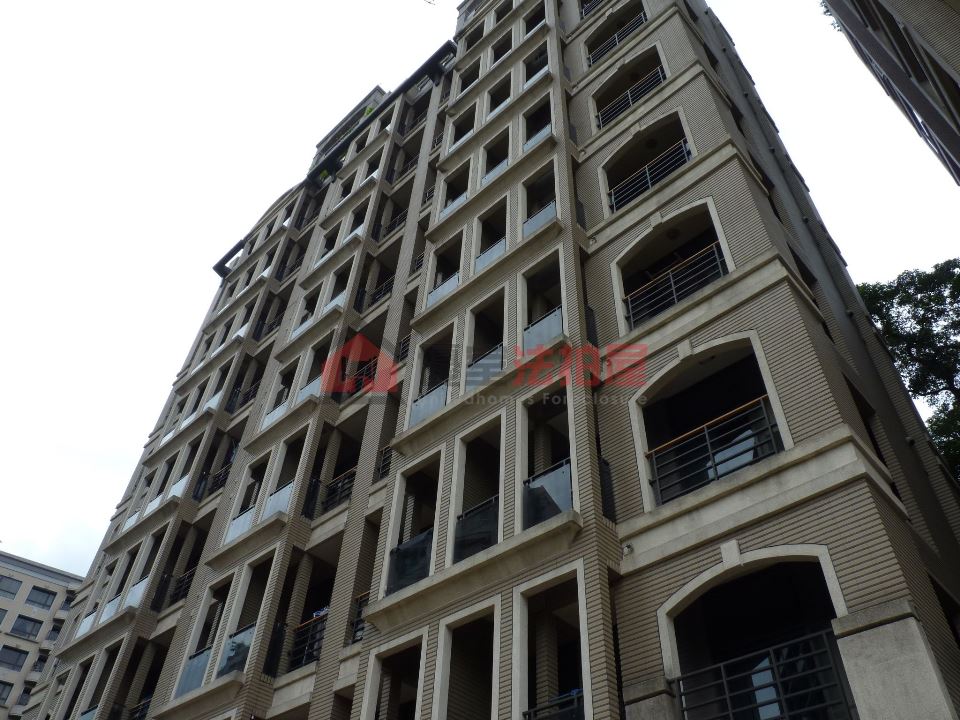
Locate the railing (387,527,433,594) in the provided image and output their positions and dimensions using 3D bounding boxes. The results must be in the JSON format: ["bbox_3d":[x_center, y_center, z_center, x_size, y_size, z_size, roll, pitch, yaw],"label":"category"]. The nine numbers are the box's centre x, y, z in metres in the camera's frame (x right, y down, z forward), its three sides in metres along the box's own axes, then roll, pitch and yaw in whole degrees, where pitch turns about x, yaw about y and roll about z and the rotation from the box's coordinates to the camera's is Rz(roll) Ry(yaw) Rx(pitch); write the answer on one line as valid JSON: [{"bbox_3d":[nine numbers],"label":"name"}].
[{"bbox_3d":[-1.125,3.313,12.065,1.006,0.966,0.060,-33,-56,30],"label":"railing"}]

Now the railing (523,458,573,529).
[{"bbox_3d":[0.946,1.952,10.634,0.901,0.955,0.060,-33,-56,30],"label":"railing"}]

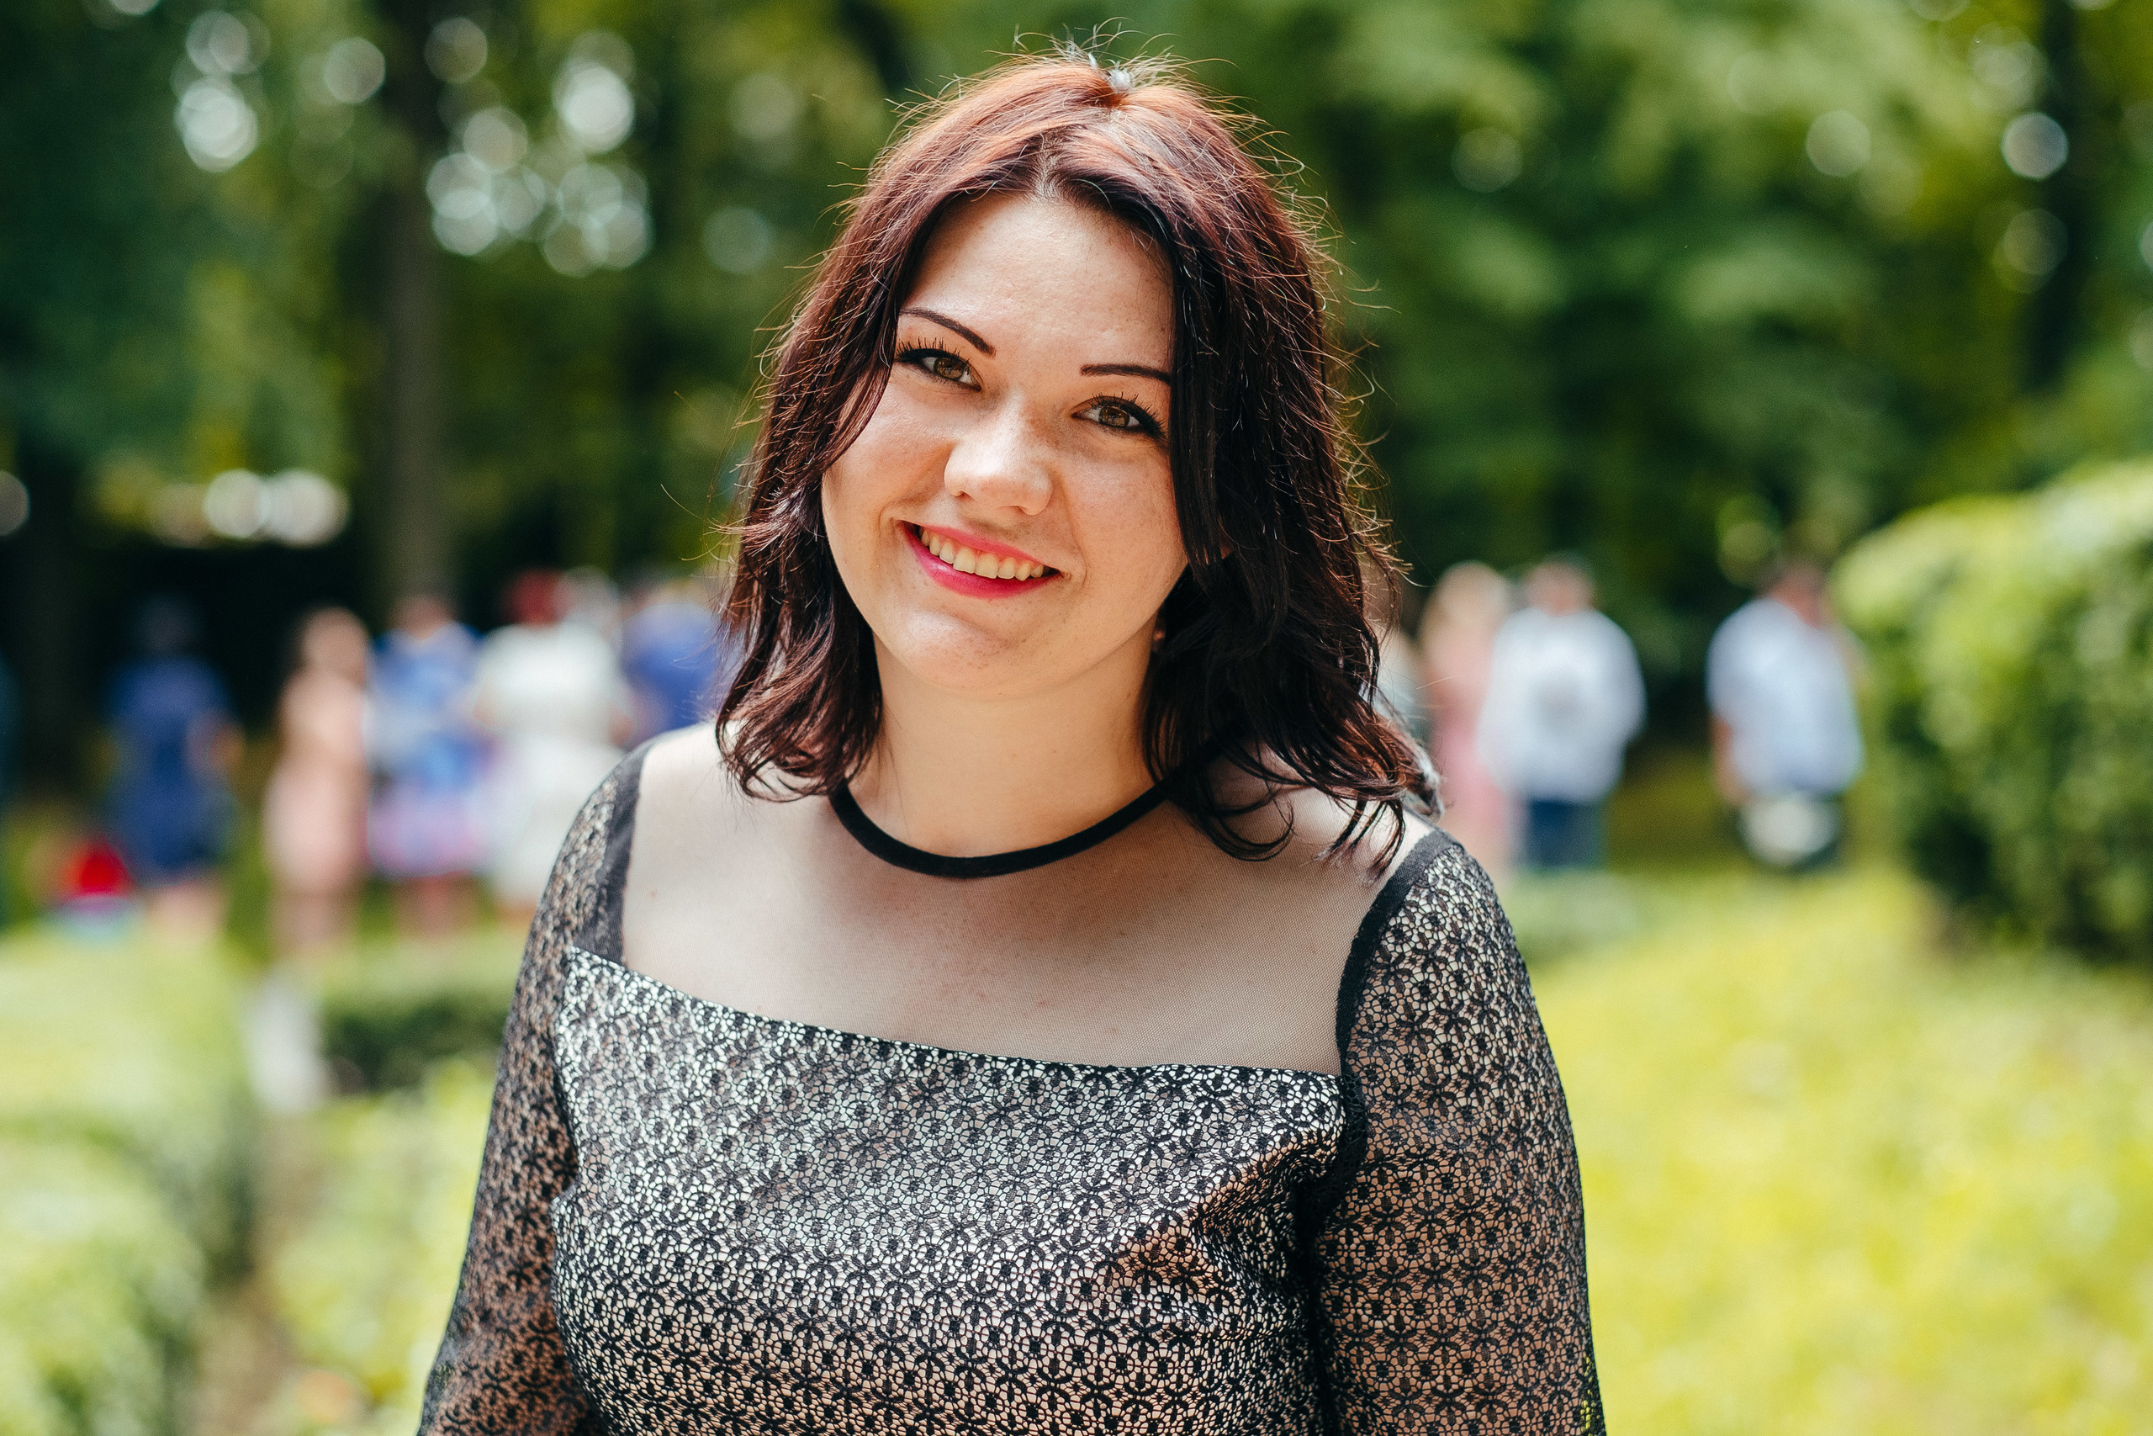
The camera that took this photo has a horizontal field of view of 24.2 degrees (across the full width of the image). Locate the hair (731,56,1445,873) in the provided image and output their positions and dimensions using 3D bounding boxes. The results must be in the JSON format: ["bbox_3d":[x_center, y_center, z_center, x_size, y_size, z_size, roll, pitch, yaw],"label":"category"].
[{"bbox_3d":[0.006,-0.099,1.880,0.255,0.290,0.230,7,1,11],"label":"hair"}]

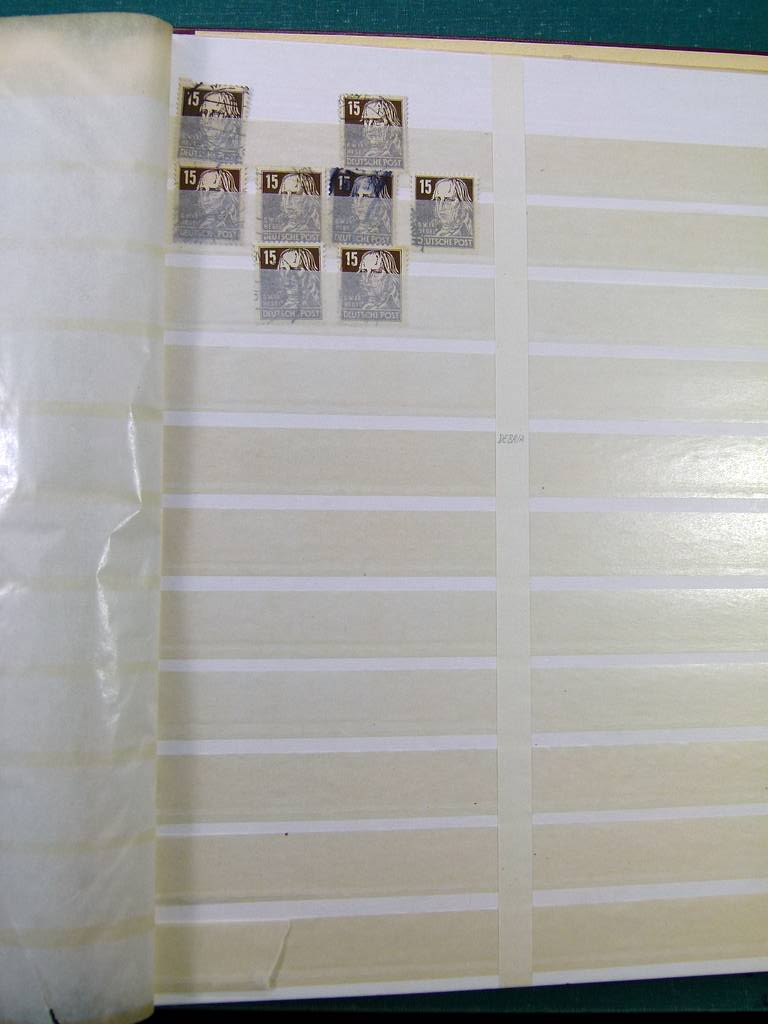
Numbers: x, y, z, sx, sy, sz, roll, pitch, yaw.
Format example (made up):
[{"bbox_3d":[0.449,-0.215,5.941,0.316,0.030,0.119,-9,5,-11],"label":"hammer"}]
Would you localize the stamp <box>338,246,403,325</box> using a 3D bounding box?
[{"bbox_3d":[-0.003,-0.071,0.307,0.021,0.001,0.025,0,87,-7],"label":"stamp"}]

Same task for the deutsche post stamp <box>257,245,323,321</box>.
[{"bbox_3d":[-0.029,-0.071,0.304,0.021,0.001,0.025,0,87,-7],"label":"deutsche post stamp"}]

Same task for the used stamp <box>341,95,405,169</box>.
[{"bbox_3d":[-0.003,-0.120,0.310,0.021,0.001,0.025,-1,87,-7],"label":"used stamp"}]

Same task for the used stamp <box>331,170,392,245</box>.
[{"bbox_3d":[-0.006,-0.096,0.308,0.021,0.001,0.025,0,87,-7],"label":"used stamp"}]

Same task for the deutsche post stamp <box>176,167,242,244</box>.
[{"bbox_3d":[-0.054,-0.095,0.302,0.021,0.001,0.025,0,87,-7],"label":"deutsche post stamp"}]

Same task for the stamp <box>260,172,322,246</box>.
[{"bbox_3d":[-0.029,-0.095,0.305,0.021,0.001,0.025,0,87,-7],"label":"stamp"}]

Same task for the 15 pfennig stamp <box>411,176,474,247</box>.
[{"bbox_3d":[0.020,-0.095,0.311,0.021,0.001,0.025,0,87,-7],"label":"15 pfennig stamp"}]

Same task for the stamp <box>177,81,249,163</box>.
[{"bbox_3d":[-0.053,-0.121,0.304,0.021,0.001,0.025,2,86,-7],"label":"stamp"}]

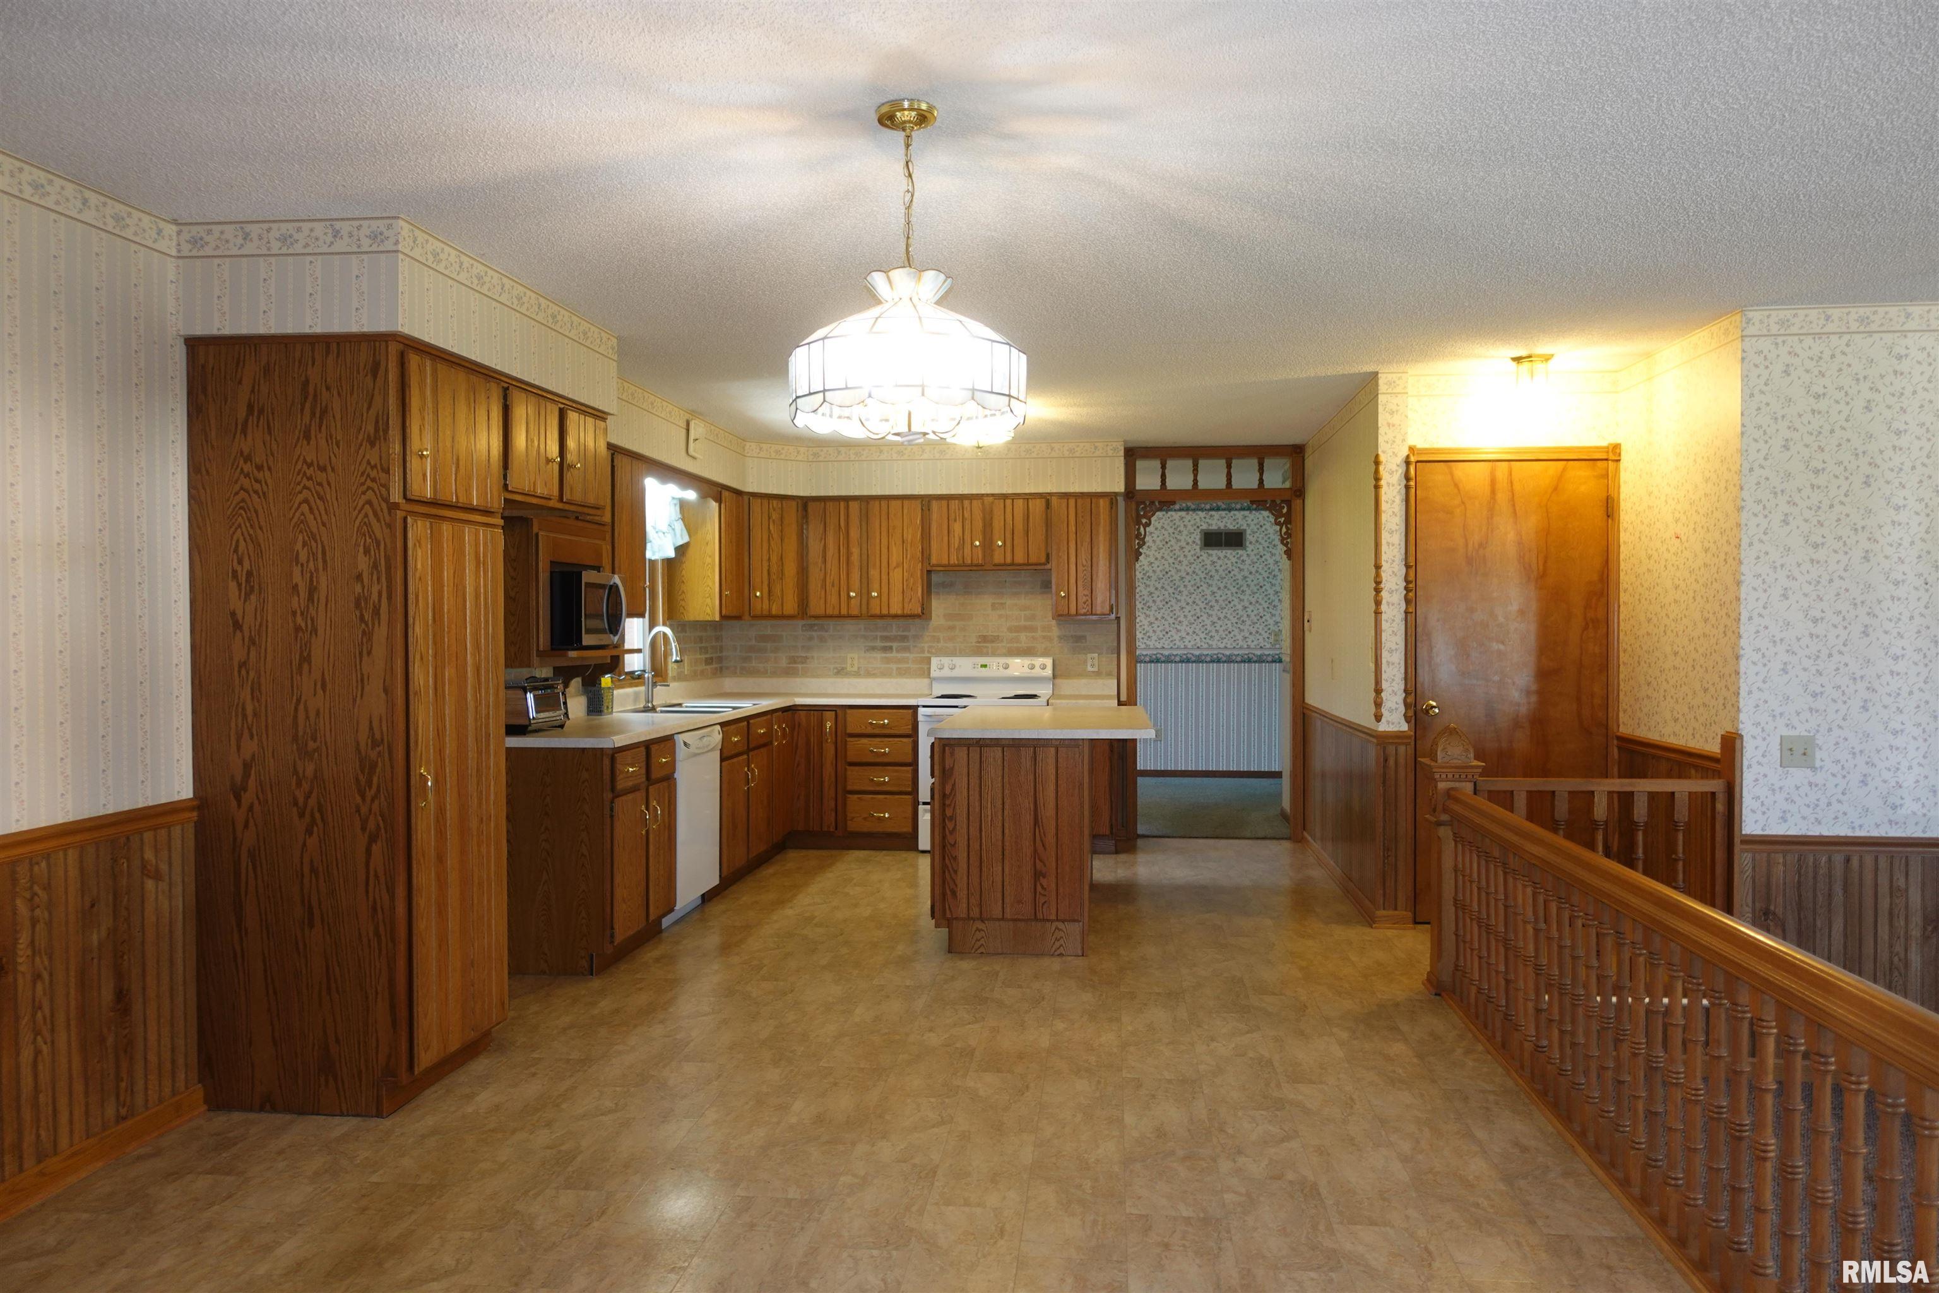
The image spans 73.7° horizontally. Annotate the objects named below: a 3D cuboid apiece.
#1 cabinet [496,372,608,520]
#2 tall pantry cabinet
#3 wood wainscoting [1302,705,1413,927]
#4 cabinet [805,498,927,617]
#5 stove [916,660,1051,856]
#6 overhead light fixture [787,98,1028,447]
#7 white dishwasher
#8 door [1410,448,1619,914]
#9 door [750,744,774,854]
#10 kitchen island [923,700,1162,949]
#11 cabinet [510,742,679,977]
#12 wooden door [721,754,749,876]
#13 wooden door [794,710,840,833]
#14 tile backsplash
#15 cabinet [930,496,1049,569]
[{"bbox_3d":[-1.718,-0.666,4.505,0.646,0.397,0.823,0,1,7],"label":"cabinet"},{"bbox_3d":[-1.796,0.214,3.823,0.646,2.133,0.581,0,1,7],"label":"tall pantry cabinet"},{"bbox_3d":[2.008,0.803,6.871,0.175,0.865,2.240,0,1,6],"label":"wood wainscoting"},{"bbox_3d":[-0.617,-0.542,8.106,0.773,0.763,0.325,0,1,7],"label":"cabinet"},{"bbox_3d":[0.112,0.649,7.893,0.762,1.145,0.650,0,1,6],"label":"stove"},{"bbox_3d":[-0.129,-0.789,2.758,0.520,0.713,0.520,0,1,7],"label":"overhead light fixture"},{"bbox_3d":[-1.535,0.815,6.012,0.605,0.870,0.605,0,1,6],"label":"white dishwasher"},{"bbox_3d":[2.392,0.178,5.685,0.871,2.103,0.094,0,1,7],"label":"door"},{"bbox_3d":[-1.137,0.834,7.022,0.022,0.562,0.435,0,1,6],"label":"door"},{"bbox_3d":[0.373,0.780,5.922,0.910,0.910,1.465,0,1,7],"label":"kitchen island"},{"bbox_3d":[-1.630,0.823,5.349,0.625,0.874,0.730,0,1,6],"label":"cabinet"},{"bbox_3d":[-1.192,0.842,6.533,0.022,0.564,0.420,0,1,6],"label":"wooden door"},{"bbox_3d":[-0.900,0.732,7.542,0.254,0.705,0.022,0,1,7],"label":"wooden door"},{"bbox_3d":[-0.397,-0.119,7.752,2.555,0.685,1.060,0,1,6],"label":"tile backsplash"},{"bbox_3d":[0.139,-0.697,8.014,0.751,0.456,0.325,0,1,7],"label":"cabinet"}]

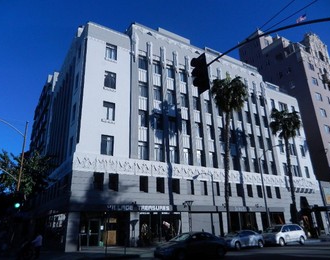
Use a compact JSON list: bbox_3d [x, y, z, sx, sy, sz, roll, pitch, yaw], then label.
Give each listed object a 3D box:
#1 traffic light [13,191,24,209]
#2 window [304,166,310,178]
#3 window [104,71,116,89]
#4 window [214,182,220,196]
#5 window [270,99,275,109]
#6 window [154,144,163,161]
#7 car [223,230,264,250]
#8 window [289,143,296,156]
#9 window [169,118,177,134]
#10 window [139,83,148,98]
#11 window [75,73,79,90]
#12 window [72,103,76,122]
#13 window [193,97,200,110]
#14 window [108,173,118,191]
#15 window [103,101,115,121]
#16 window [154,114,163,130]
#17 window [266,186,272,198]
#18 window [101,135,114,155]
[{"bbox_3d":[-9.314,4.418,15.900,0.360,1.070,0.350,11,-24,-30],"label":"traffic light"},{"bbox_3d":[22.471,6.726,39.371,0.825,1.910,0.220,11,-24,-29],"label":"window"},{"bbox_3d":[-5.685,-5.197,26.245,1.250,1.900,0.200,11,-24,-30],"label":"window"},{"bbox_3d":[6.456,7.340,31.150,0.990,1.650,0.200,11,-23,-30],"label":"window"},{"bbox_3d":[18.411,-4.063,42.596,0.980,2.050,0.150,11,-24,-30],"label":"window"},{"bbox_3d":[-0.724,2.417,26.432,1.085,1.888,0.220,11,-24,-29],"label":"window"},{"bbox_3d":[6.931,9.999,22.977,4.500,1.450,1.780,11,-23,-30],"label":"car"},{"bbox_3d":[22.007,3.426,42.995,1.650,2.110,0.200,11,-23,-30],"label":"window"},{"bbox_3d":[0.947,-0.565,30.197,1.120,1.980,0.150,11,-24,-30],"label":"window"},{"bbox_3d":[-2.583,-4.708,29.489,1.120,1.980,0.150,11,-24,-30],"label":"window"},{"bbox_3d":[-10.331,-5.759,29.394,0.150,2.080,1.220,11,-24,-30],"label":"window"},{"bbox_3d":[-9.656,-1.800,26.785,0.200,2.000,1.250,11,-23,-30],"label":"window"},{"bbox_3d":[3.858,-3.421,31.726,1.085,1.866,0.220,11,-24,-29],"label":"window"},{"bbox_3d":[-4.898,4.984,23.881,0.970,1.664,0.150,11,-24,-30],"label":"window"},{"bbox_3d":[-5.497,-1.851,24.655,1.204,1.888,0.220,11,-24,-29],"label":"window"},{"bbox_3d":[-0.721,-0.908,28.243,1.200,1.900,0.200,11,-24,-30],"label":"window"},{"bbox_3d":[14.300,8.531,34.181,1.000,1.600,0.200,11,-24,-30],"label":"window"},{"bbox_3d":[-5.637,1.503,24.624,1.294,2.034,0.150,11,-24,-30],"label":"window"}]

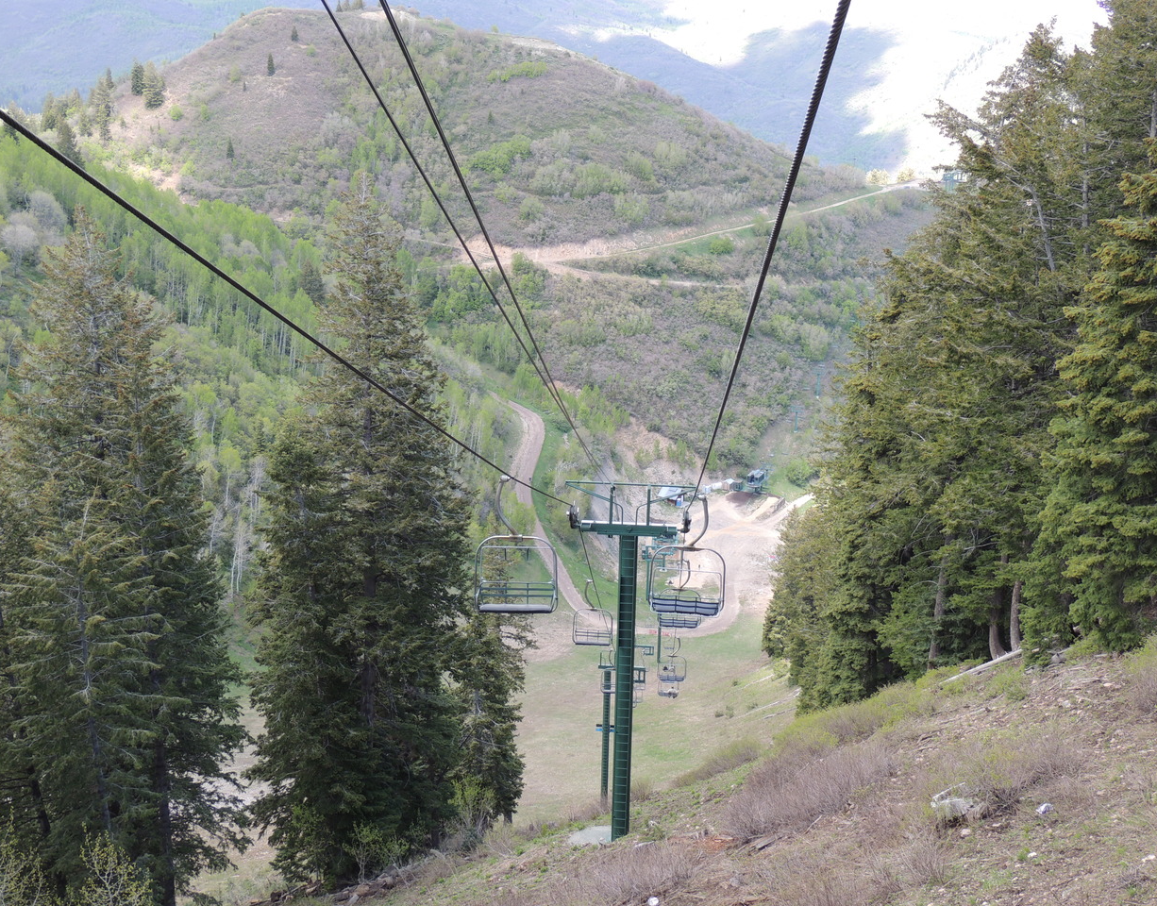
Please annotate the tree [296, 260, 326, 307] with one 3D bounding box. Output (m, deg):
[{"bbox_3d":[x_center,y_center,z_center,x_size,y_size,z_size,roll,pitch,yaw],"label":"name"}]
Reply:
[{"bbox_3d":[-74.887,-47.151,420.000,7.700,14.500,7.700,1,12,0],"label":"tree"}]

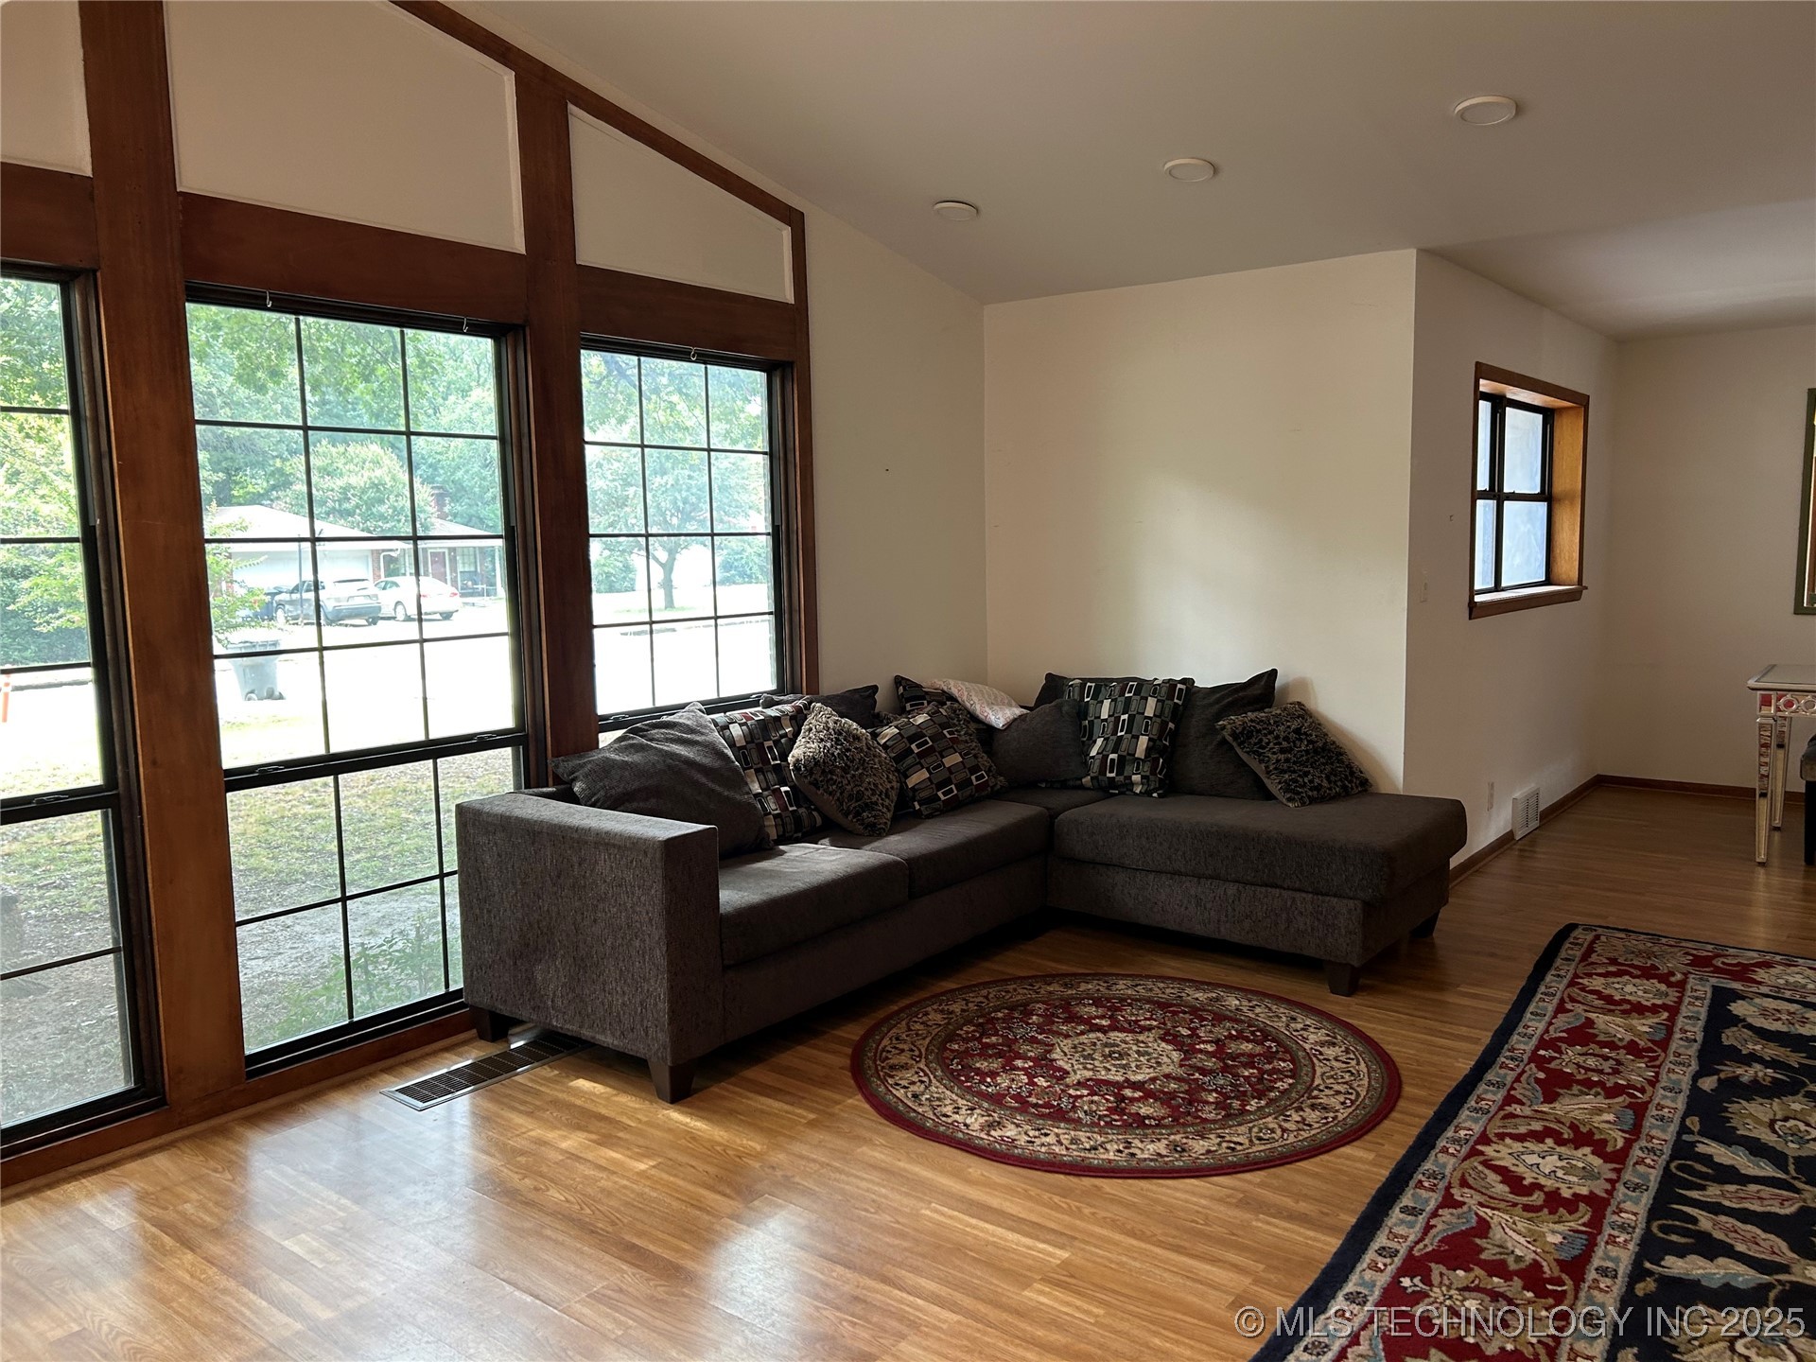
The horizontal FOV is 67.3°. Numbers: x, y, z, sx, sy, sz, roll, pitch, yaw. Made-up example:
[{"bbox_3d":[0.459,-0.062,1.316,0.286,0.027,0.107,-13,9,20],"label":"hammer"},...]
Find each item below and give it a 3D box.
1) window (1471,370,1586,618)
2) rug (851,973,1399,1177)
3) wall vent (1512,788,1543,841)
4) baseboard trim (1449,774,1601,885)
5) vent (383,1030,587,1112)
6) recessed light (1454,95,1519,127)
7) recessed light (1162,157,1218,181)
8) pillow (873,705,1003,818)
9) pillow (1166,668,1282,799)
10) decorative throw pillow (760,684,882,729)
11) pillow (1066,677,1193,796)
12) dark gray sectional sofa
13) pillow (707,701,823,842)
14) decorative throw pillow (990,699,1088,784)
[{"bbox_3d":[2.828,-0.855,6.312,0.170,1.029,2.000,4,8,38],"label":"window"},{"bbox_3d":[0.590,1.046,3.833,1.490,0.010,1.490,-1,6,0],"label":"rug"},{"bbox_3d":[2.923,0.625,6.464,0.045,0.200,0.385,4,8,38],"label":"wall vent"},{"bbox_3d":[2.915,0.696,6.458,0.025,0.066,3.183,4,8,38],"label":"baseboard trim"},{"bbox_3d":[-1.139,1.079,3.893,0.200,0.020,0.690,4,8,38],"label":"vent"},{"bbox_3d":[1.628,-1.604,3.843,0.165,0.020,0.165,4,-4,38],"label":"recessed light"},{"bbox_3d":[0.903,-1.634,4.361,0.168,0.025,0.168,5,-2,0],"label":"recessed light"},{"bbox_3d":[0.095,0.288,4.940,0.420,0.420,0.150,-26,-11,-39],"label":"pillow"},{"bbox_3d":[1.127,0.179,5.250,0.600,0.460,0.180,4,-16,38],"label":"pillow"},{"bbox_3d":[-0.238,0.267,5.015,0.180,0.460,0.620,-32,-14,36],"label":"decorative throw pillow"},{"bbox_3d":[0.820,0.214,5.348,0.480,0.470,0.150,0,-27,26],"label":"pillow"},{"bbox_3d":[0.326,0.636,4.480,2.124,0.708,2.699,4,8,38],"label":"dark gray sectional sofa"},{"bbox_3d":[-0.452,0.310,4.562,0.160,0.460,0.480,-29,-12,37],"label":"pillow"},{"bbox_3d":[0.507,0.233,5.212,0.400,0.370,0.160,-1,-20,5],"label":"decorative throw pillow"}]

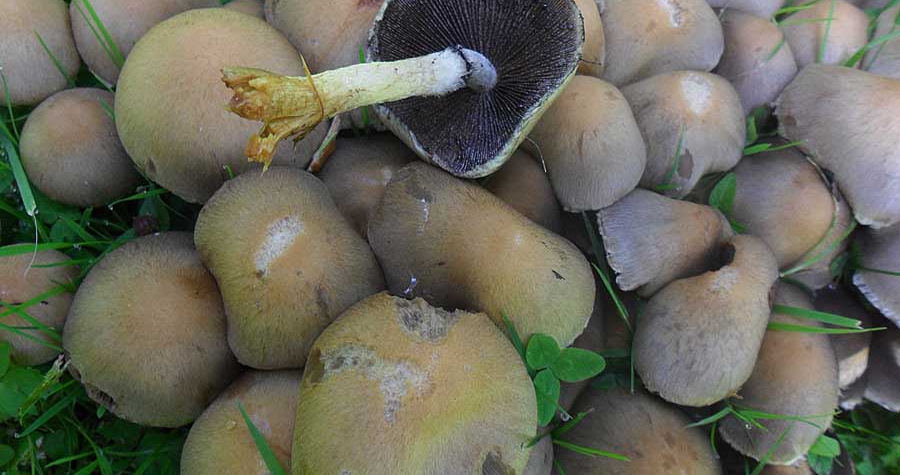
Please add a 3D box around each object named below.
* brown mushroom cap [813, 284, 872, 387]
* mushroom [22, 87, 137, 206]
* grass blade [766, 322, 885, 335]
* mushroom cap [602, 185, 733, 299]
[{"bbox_3d":[0.141,0.035,0.256,0.038,0.026,0.038,12,58,-6],"label":"brown mushroom cap"},{"bbox_3d":[-0.189,-0.051,0.348,0.059,0.036,0.059,0,56,0],"label":"mushroom"},{"bbox_3d":[0.119,0.029,0.223,0.039,0.003,0.002,2,27,-3],"label":"grass blade"},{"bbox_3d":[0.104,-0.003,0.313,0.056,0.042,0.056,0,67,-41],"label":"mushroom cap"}]

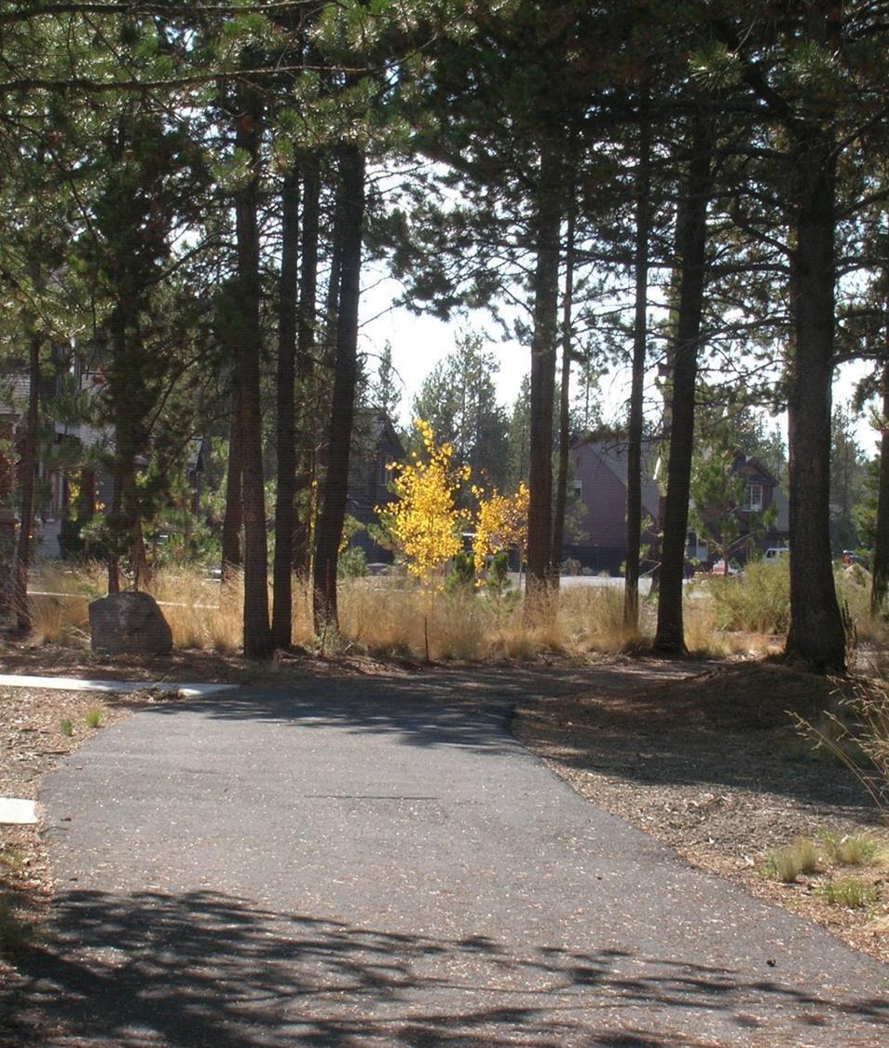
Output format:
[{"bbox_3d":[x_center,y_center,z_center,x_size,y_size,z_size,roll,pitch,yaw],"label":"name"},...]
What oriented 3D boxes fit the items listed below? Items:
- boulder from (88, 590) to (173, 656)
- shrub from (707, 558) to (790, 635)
[{"bbox_3d":[-3.272,1.036,34.500,0.890,0.680,0.700,0,0,0],"label":"boulder"},{"bbox_3d":[4.065,0.922,43.000,1.300,1.000,1.200,0,0,0],"label":"shrub"}]

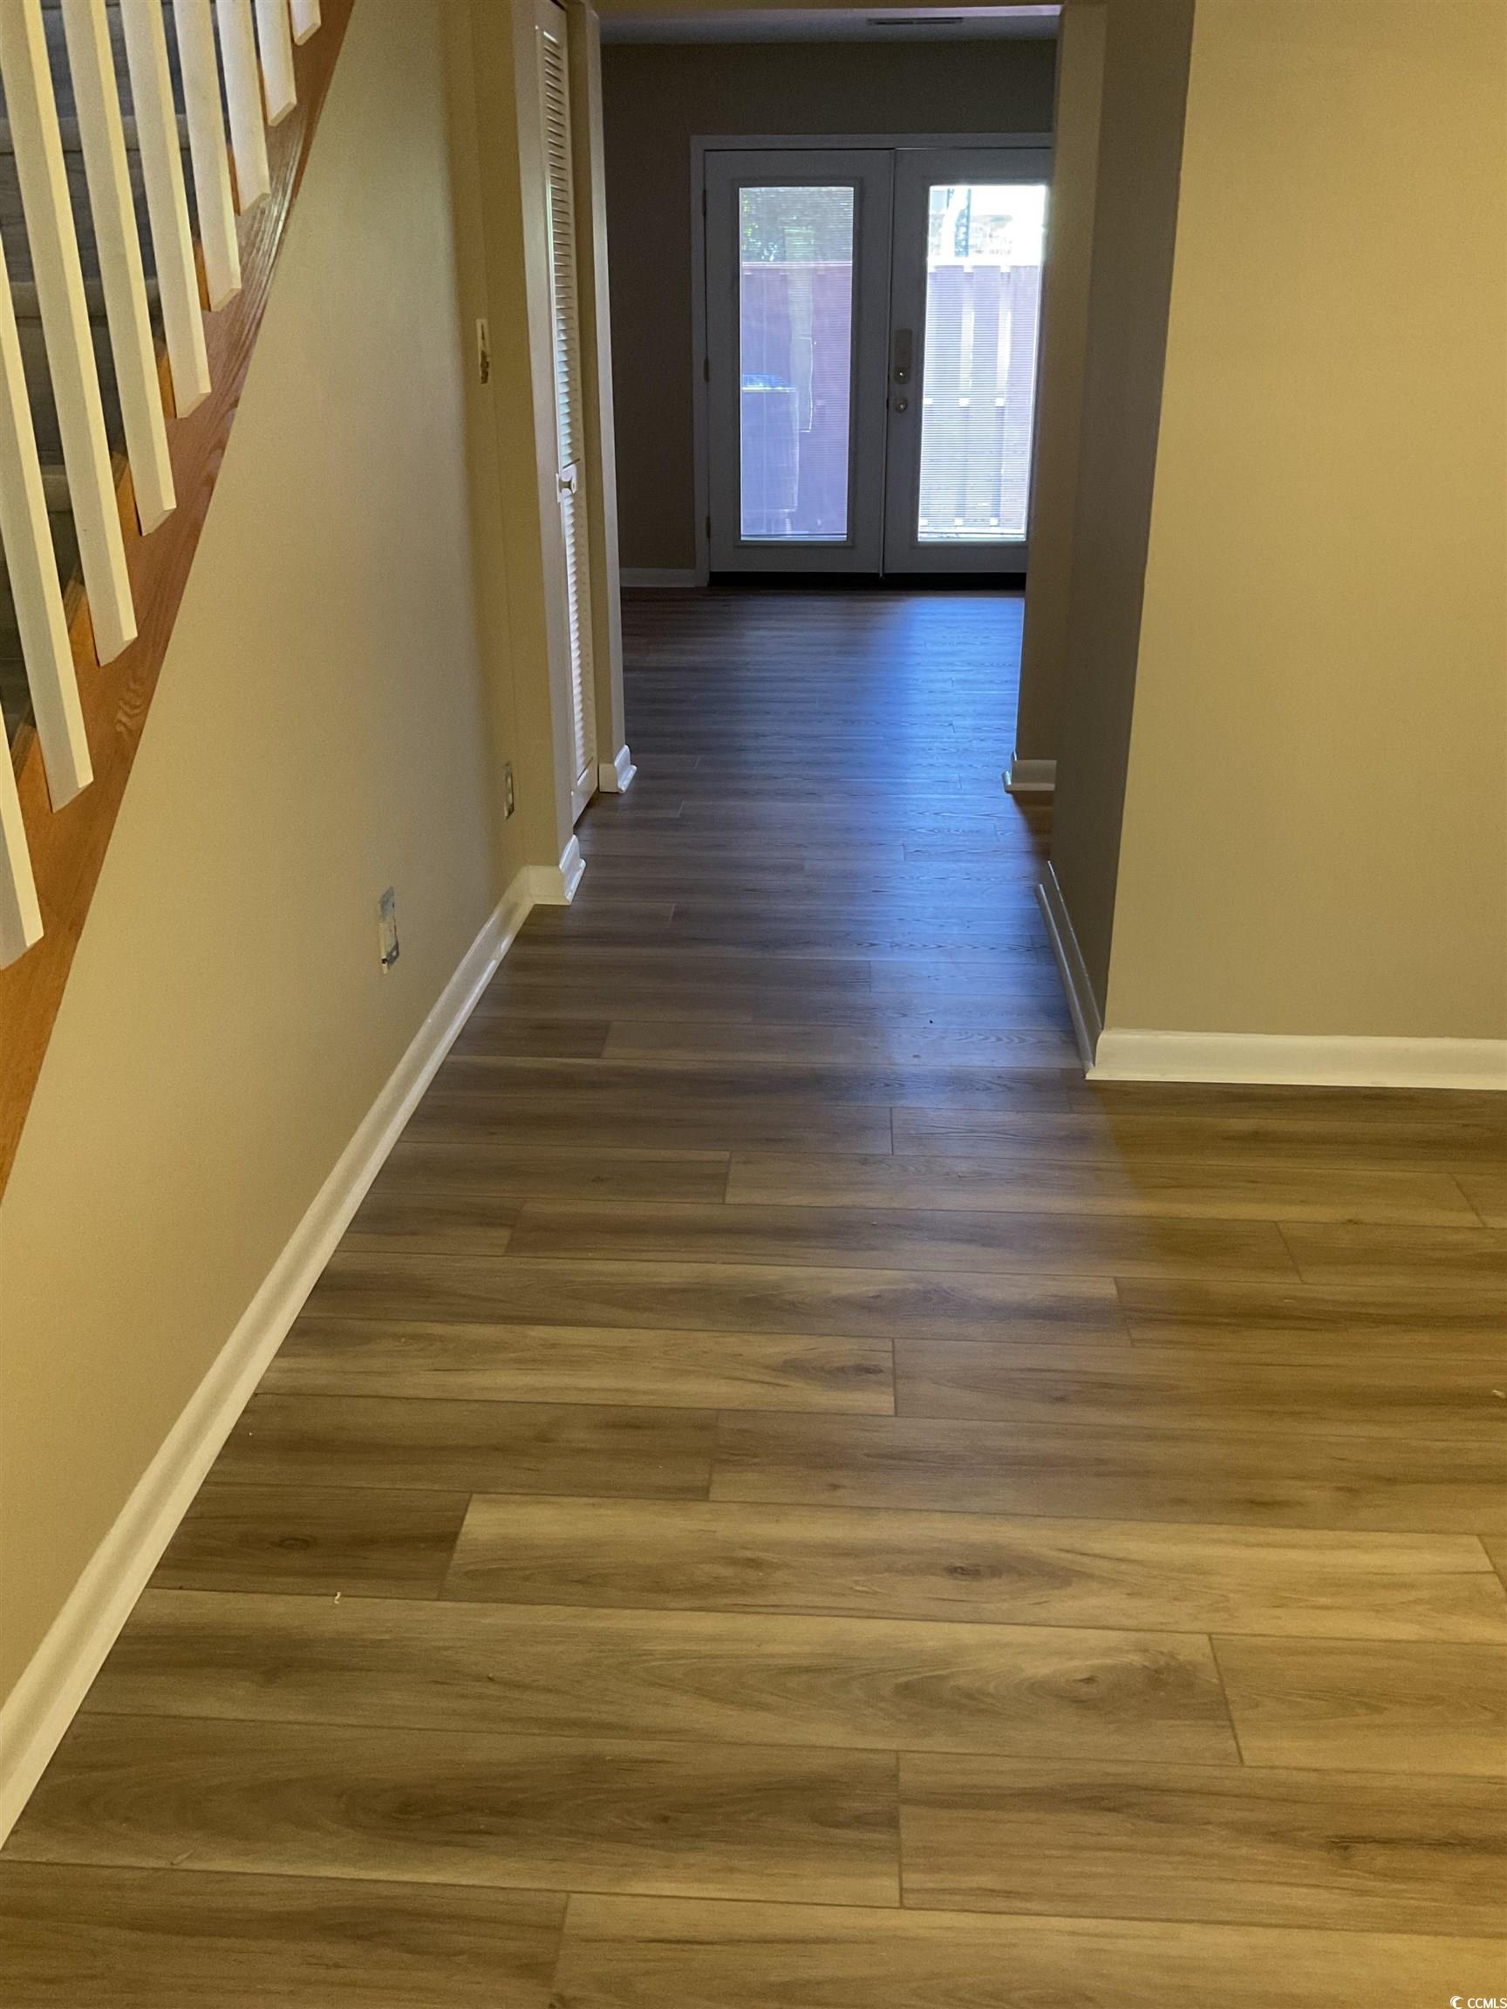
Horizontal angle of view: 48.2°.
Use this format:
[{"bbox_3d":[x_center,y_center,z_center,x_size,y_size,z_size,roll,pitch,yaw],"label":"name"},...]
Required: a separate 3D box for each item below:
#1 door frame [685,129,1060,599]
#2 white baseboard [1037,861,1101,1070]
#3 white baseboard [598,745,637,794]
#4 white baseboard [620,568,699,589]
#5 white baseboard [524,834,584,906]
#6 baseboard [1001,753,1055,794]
[{"bbox_3d":[0.678,-3.207,8.502,1.827,2.005,0.060,1,22,3],"label":"door frame"},{"bbox_3d":[0.689,-0.112,3.720,0.032,0.090,1.133,1,22,3],"label":"white baseboard"},{"bbox_3d":[-0.426,-0.732,5.238,0.084,0.087,0.255,1,22,3],"label":"white baseboard"},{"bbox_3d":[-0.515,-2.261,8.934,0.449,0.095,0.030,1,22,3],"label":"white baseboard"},{"bbox_3d":[-0.501,-0.345,4.296,0.110,0.090,0.300,1,22,3],"label":"white baseboard"},{"bbox_3d":[0.860,-0.717,5.183,0.168,0.090,0.140,1,22,3],"label":"baseboard"}]

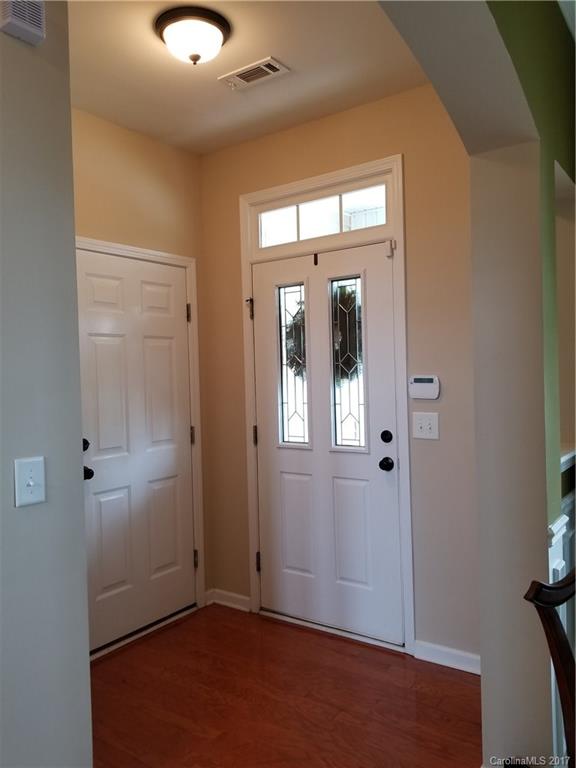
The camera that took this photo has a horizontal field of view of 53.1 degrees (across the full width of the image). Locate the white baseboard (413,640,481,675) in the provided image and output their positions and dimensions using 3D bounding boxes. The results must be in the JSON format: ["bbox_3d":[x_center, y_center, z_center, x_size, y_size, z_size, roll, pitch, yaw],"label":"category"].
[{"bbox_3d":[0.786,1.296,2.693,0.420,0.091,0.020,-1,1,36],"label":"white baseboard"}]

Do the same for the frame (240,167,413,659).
[{"bbox_3d":[0.171,0.123,3.113,1.030,2.457,0.120,-1,1,36],"label":"frame"}]

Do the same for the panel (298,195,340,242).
[{"bbox_3d":[0.169,-0.888,3.100,0.261,0.198,0.020,-1,1,36],"label":"panel"}]

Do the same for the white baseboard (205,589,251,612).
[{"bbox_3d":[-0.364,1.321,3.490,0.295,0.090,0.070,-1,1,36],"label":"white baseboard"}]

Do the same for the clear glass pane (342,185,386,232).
[{"bbox_3d":[0.389,-0.891,2.941,0.248,0.198,0.020,-1,1,36],"label":"clear glass pane"}]

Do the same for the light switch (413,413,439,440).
[{"bbox_3d":[0.654,0.200,2.746,0.131,0.125,0.020,-1,1,36],"label":"light switch"}]

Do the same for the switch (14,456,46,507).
[{"bbox_3d":[-0.678,0.259,1.529,0.020,0.123,0.081,-1,1,36],"label":"switch"}]

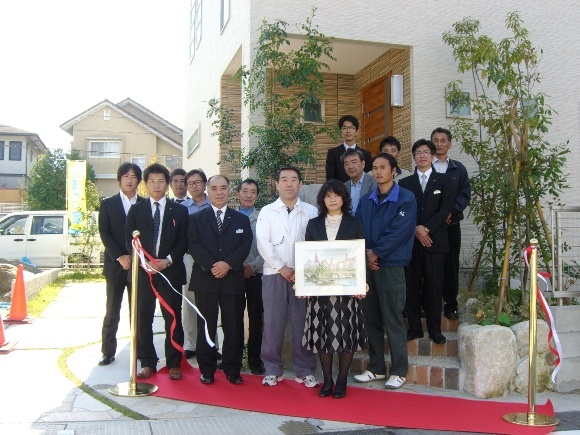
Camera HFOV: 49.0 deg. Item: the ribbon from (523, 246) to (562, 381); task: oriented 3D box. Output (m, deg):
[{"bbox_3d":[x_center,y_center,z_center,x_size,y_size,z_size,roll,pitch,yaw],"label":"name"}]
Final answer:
[{"bbox_3d":[1.721,0.661,4.340,0.280,0.930,0.170,1,0,6],"label":"ribbon"}]

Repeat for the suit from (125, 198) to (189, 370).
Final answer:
[{"bbox_3d":[-1.097,0.548,5.250,0.530,1.420,0.340,1,0,-10],"label":"suit"}]

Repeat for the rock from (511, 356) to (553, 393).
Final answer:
[{"bbox_3d":[1.927,1.248,5.060,0.300,0.290,0.270,1,0,6],"label":"rock"}]

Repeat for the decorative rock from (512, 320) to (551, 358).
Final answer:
[{"bbox_3d":[1.813,0.916,4.800,0.300,0.290,0.300,0,-3,6],"label":"decorative rock"}]

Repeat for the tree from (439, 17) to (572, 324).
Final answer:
[{"bbox_3d":[1.929,-0.474,5.700,1.060,2.620,0.950,1,0,14],"label":"tree"}]

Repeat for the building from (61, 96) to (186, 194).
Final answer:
[{"bbox_3d":[-7.300,-1.600,34.100,7.300,8.300,8.000,0,-3,0],"label":"building"}]

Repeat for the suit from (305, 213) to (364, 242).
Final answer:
[{"bbox_3d":[0.327,0.240,4.630,0.450,0.550,0.280,0,-3,2],"label":"suit"}]

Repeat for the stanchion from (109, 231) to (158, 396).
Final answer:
[{"bbox_3d":[-1.104,0.665,4.530,0.350,1.130,0.350,0,-3,0],"label":"stanchion"}]

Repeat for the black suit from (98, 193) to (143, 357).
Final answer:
[{"bbox_3d":[-1.502,0.526,5.780,0.470,1.480,0.330,1,0,-17],"label":"black suit"}]

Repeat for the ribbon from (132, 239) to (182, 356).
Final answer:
[{"bbox_3d":[-0.937,0.561,4.520,0.360,0.820,0.160,0,-3,0],"label":"ribbon"}]

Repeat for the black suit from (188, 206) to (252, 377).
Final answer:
[{"bbox_3d":[-0.567,0.603,5.190,0.530,1.400,0.340,1,0,-5],"label":"black suit"}]

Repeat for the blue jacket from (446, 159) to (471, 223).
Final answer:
[{"bbox_3d":[1.370,-0.243,5.720,0.500,0.600,0.300,0,-3,11],"label":"blue jacket"}]

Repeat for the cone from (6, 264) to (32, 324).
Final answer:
[{"bbox_3d":[-3.341,0.931,7.850,0.370,0.700,0.370,1,0,-17],"label":"cone"}]

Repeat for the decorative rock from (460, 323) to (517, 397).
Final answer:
[{"bbox_3d":[1.542,1.116,4.970,0.410,0.550,0.380,1,0,6],"label":"decorative rock"}]

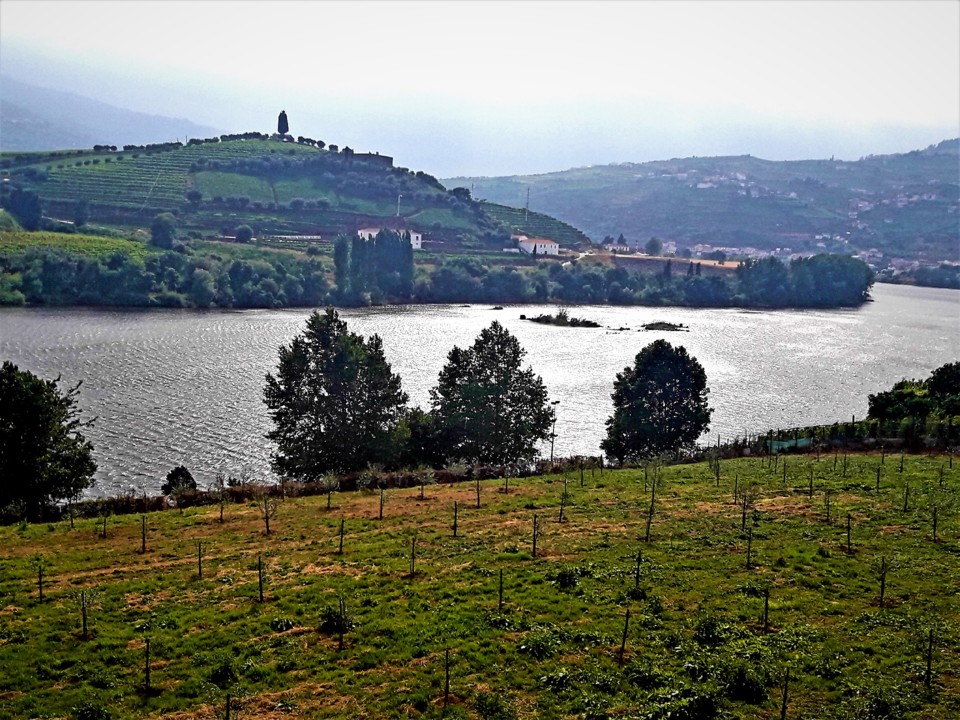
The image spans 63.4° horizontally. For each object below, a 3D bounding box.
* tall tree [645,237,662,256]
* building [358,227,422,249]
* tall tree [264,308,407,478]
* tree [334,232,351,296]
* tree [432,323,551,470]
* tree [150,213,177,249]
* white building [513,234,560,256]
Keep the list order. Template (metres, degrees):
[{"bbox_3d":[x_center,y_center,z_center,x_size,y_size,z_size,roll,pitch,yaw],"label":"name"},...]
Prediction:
[{"bbox_3d":[116.188,-75.996,520.000,12.060,13.260,12.060,2,8,0],"label":"tall tree"},{"bbox_3d":[-40.138,-53.990,345.000,26.770,8.430,12.000,0,8,-12],"label":"building"},{"bbox_3d":[-10.793,2.832,58.000,10.610,13.370,10.610,2,8,0],"label":"tall tree"},{"bbox_3d":[-54.401,-37.042,305.000,7.070,25.750,7.070,2,8,0],"label":"tree"},{"bbox_3d":[0.998,2.957,62.000,9.910,12.260,9.910,2,8,0],"label":"tree"},{"bbox_3d":[-132.469,-54.178,325.000,10.890,14.870,10.890,2,8,0],"label":"tree"},{"bbox_3d":[30.779,-62.489,425.000,23.180,10.240,13.000,0,8,-12],"label":"white building"}]

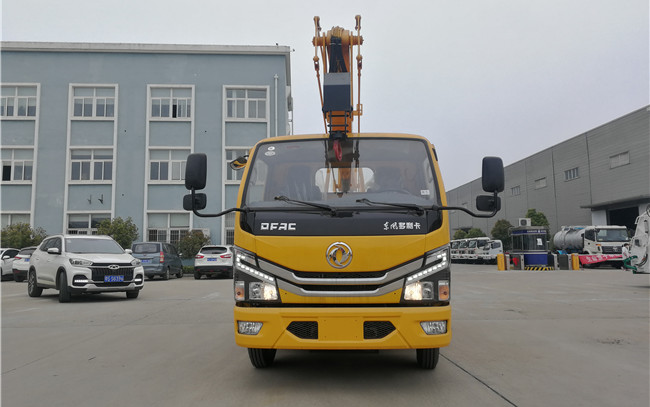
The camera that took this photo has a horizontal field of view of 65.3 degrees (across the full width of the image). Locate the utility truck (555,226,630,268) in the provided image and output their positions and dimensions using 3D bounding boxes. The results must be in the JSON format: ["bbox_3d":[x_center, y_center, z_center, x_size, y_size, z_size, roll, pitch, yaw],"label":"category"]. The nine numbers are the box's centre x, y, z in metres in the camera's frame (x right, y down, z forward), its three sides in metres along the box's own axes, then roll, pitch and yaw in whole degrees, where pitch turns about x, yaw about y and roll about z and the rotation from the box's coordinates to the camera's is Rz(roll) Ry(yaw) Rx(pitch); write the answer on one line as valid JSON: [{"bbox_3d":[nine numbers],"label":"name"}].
[{"bbox_3d":[18.760,3.179,36.041,2.200,2.850,6.600,-1,-6,-1],"label":"utility truck"}]

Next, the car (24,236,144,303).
[{"bbox_3d":[-6.660,1.710,13.886,1.880,1.740,4.700,5,-8,-43],"label":"car"}]

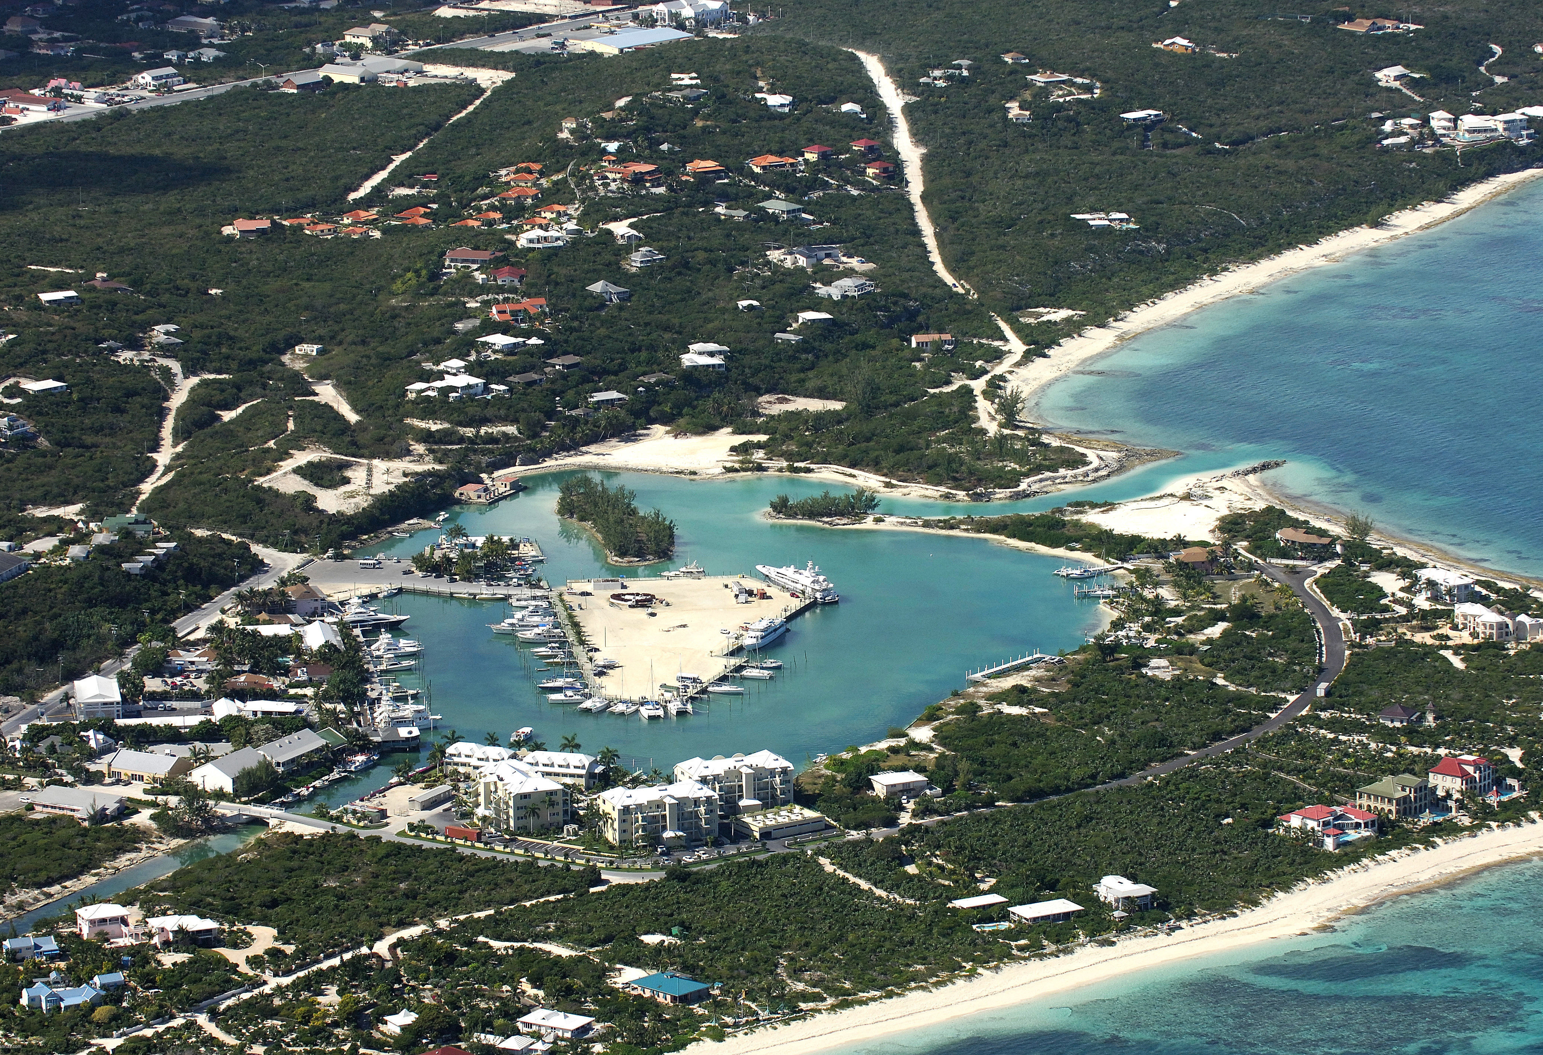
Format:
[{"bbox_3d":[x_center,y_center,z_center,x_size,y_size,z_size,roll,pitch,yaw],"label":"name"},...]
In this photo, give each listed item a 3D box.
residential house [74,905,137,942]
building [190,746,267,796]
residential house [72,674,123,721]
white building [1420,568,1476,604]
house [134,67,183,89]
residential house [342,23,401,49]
[{"bbox_3d":[-200.080,117.540,1942.850,14.500,9.000,11.000,-6,14,-22],"label":"residential house"},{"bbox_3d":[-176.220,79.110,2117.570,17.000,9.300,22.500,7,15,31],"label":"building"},{"bbox_3d":[-228.420,58.300,2206.860,15.500,10.000,27.500,-2,13,-6],"label":"residential house"},{"bbox_3d":[246.540,20.630,2357.060,9.500,8.500,24.500,-6,14,-24],"label":"white building"},{"bbox_3d":[-330.590,-243.150,3508.370,14.500,8.600,21.500,10,17,40],"label":"house"},{"bbox_3d":[-221.250,-272.600,3605.550,30.000,11.500,13.500,8,15,35],"label":"residential house"}]

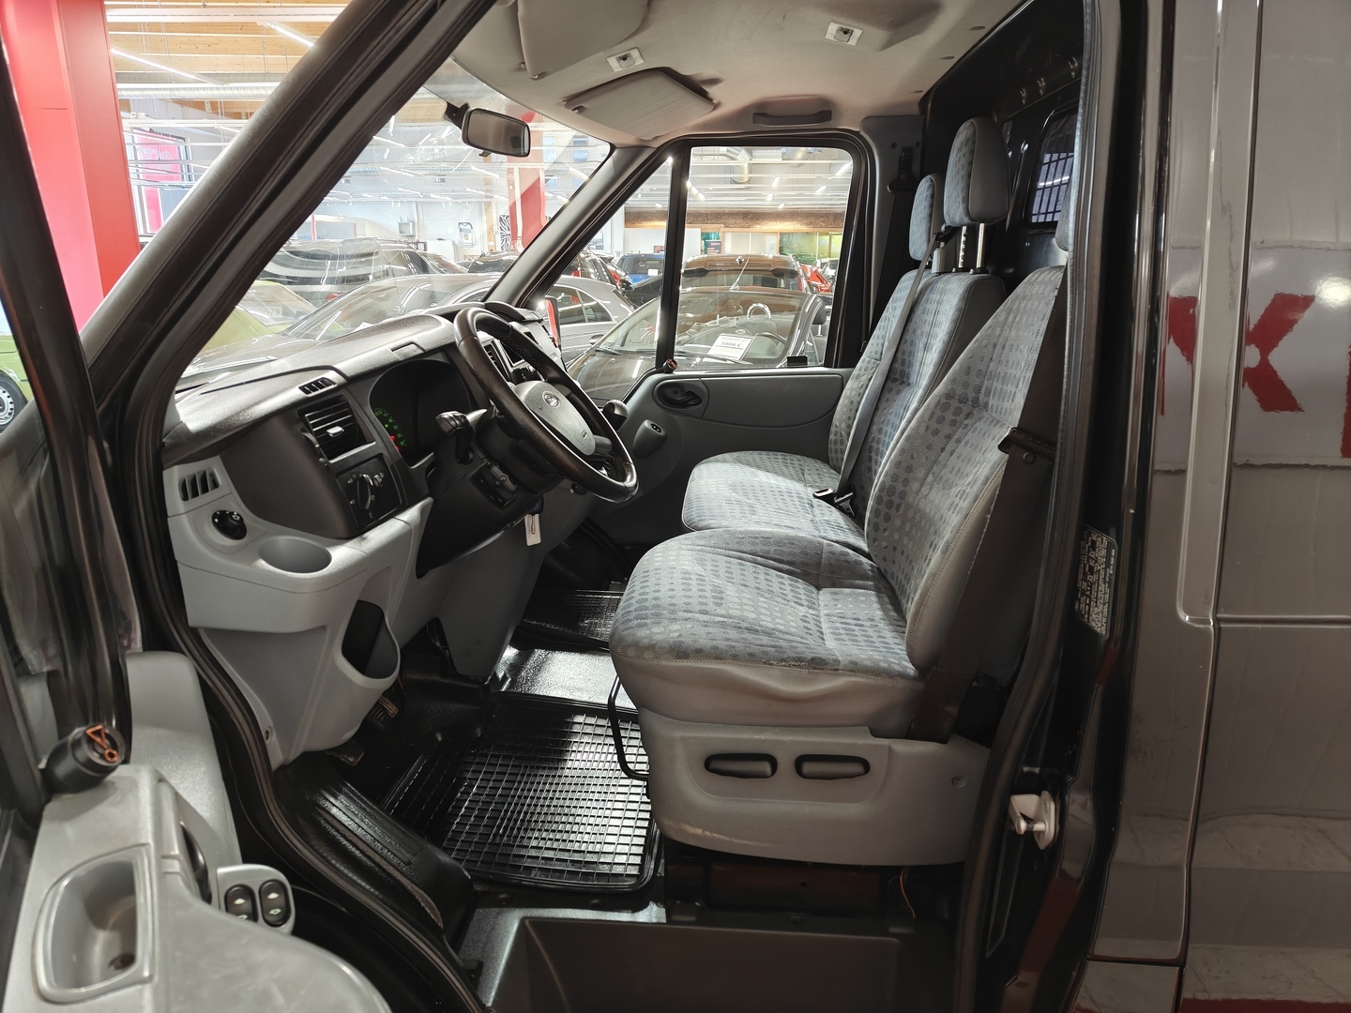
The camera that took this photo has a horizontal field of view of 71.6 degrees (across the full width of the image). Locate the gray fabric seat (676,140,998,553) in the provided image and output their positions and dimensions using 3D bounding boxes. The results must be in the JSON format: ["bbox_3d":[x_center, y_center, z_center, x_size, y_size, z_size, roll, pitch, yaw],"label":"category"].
[{"bbox_3d":[0.327,-0.252,2.134,0.622,1.091,0.877,0,14,2],"label":"gray fabric seat"}]

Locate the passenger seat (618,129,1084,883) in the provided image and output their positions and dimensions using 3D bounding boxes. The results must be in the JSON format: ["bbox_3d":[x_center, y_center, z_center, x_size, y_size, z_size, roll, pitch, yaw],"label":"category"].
[{"bbox_3d":[0.282,-0.055,1.464,0.780,1.046,0.530,0,14,2],"label":"passenger seat"}]

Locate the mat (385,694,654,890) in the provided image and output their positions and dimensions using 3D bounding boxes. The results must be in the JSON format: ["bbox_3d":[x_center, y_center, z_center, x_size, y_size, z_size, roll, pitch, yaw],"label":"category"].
[{"bbox_3d":[-0.242,0.479,1.619,0.454,0.046,0.566,0,14,2],"label":"mat"}]

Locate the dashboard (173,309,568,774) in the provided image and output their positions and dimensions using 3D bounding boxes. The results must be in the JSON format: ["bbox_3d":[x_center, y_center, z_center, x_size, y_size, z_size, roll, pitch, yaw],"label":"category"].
[{"bbox_3d":[-0.476,-0.074,1.940,0.479,0.673,1.612,0,14,2],"label":"dashboard"}]

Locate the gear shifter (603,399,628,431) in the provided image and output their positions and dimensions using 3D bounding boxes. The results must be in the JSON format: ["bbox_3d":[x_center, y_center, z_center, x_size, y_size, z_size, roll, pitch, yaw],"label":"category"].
[{"bbox_3d":[-0.131,-0.146,1.862,0.071,0.125,0.056,0,14,2],"label":"gear shifter"}]

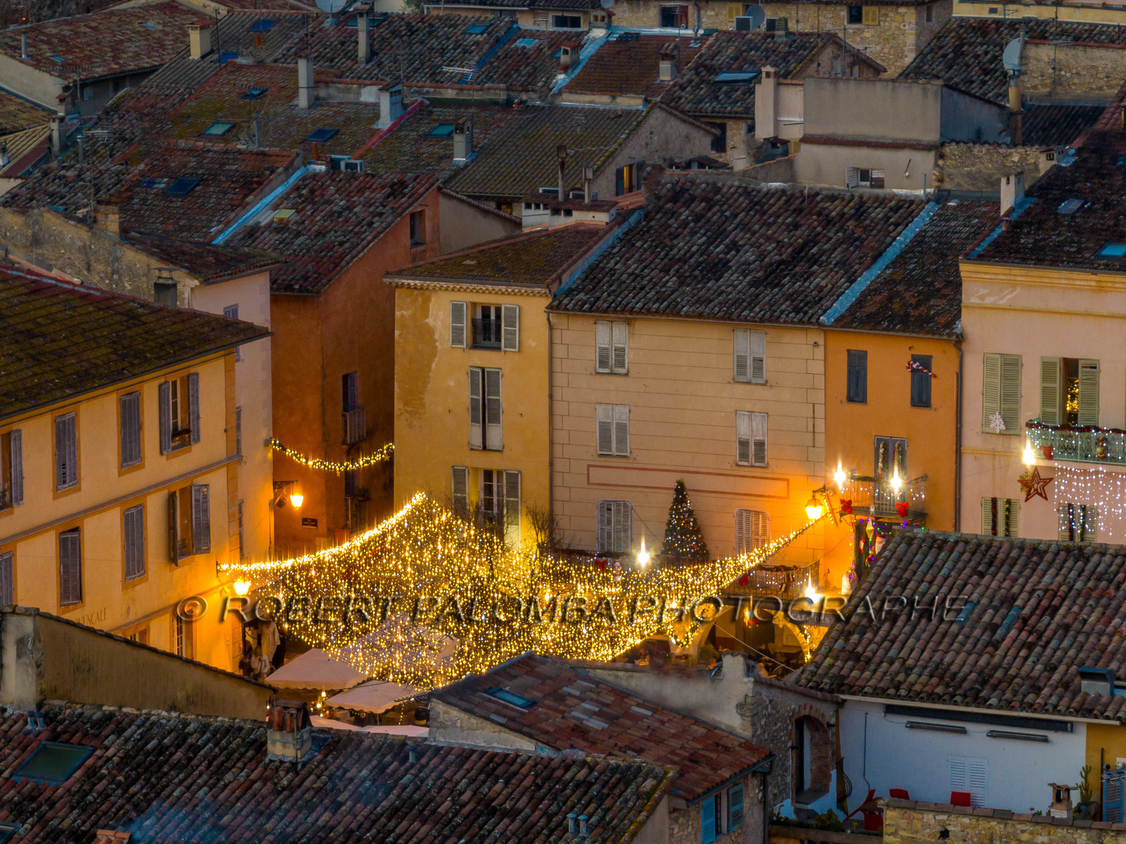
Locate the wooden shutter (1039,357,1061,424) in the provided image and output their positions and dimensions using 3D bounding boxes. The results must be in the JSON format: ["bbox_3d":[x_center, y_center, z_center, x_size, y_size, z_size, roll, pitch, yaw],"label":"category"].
[{"bbox_3d":[13.220,-0.579,142.042,0.565,2.391,0.050,5,12,24],"label":"wooden shutter"}]

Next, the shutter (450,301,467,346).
[{"bbox_3d":[-2.958,-2.739,148.050,0.487,1.318,0.050,4,12,22],"label":"shutter"}]

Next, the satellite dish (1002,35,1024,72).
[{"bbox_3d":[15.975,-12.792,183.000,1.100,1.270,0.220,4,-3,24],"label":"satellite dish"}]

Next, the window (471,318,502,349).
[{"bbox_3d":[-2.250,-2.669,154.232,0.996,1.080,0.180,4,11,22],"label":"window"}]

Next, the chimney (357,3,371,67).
[{"bbox_3d":[-7.577,-14.707,199.000,0.348,2.265,0.520,4,11,23],"label":"chimney"}]

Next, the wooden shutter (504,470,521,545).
[{"bbox_3d":[-1.445,2.499,150.223,0.500,2.217,0.050,4,11,24],"label":"wooden shutter"}]

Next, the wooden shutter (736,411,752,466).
[{"bbox_3d":[5.239,0.471,151.498,0.467,1.593,0.050,4,11,22],"label":"wooden shutter"}]

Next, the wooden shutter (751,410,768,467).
[{"bbox_3d":[5.520,0.481,146.816,0.464,1.542,0.050,4,11,23],"label":"wooden shutter"}]

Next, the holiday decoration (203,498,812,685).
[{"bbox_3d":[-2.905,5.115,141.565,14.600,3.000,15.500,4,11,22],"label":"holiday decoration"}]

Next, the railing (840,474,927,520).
[{"bbox_3d":[8.892,2.080,145.015,2.208,0.958,0.950,5,12,27],"label":"railing"}]

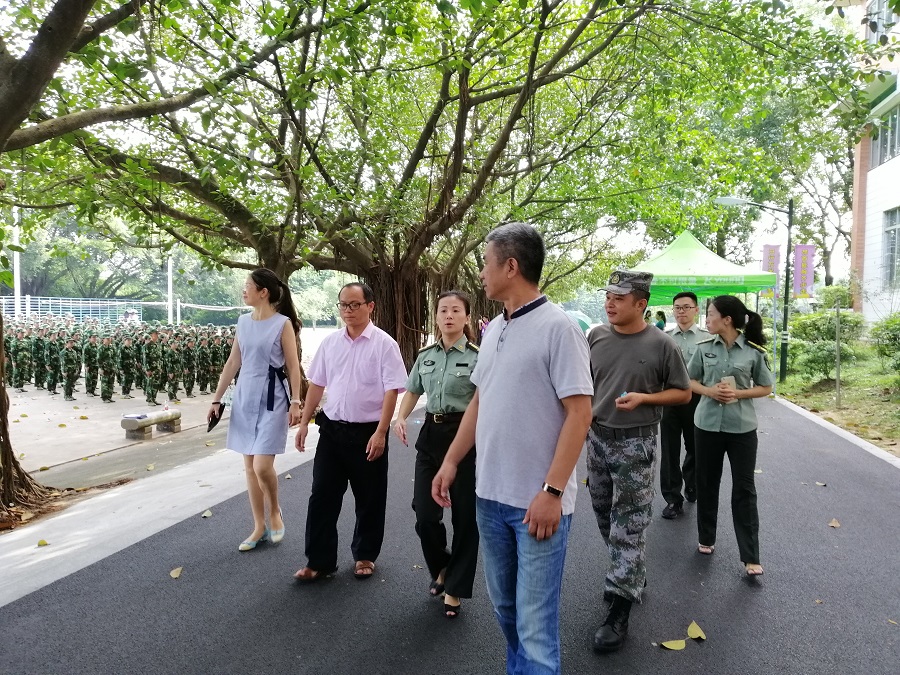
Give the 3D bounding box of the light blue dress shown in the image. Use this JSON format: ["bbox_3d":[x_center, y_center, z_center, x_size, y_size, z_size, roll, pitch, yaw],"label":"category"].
[{"bbox_3d":[-1.176,0.282,4.150,0.410,0.870,0.330,1,2,18],"label":"light blue dress"}]

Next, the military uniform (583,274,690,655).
[{"bbox_3d":[0.888,0.530,3.200,0.540,1.710,0.560,1,2,22],"label":"military uniform"}]

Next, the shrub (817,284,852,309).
[{"bbox_3d":[13.651,-1.456,24.000,1.300,0.900,1.200,1,2,14],"label":"shrub"}]

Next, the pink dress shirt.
[{"bbox_3d":[-0.525,0.193,3.840,0.550,0.580,0.310,1,2,8],"label":"pink dress shirt"}]

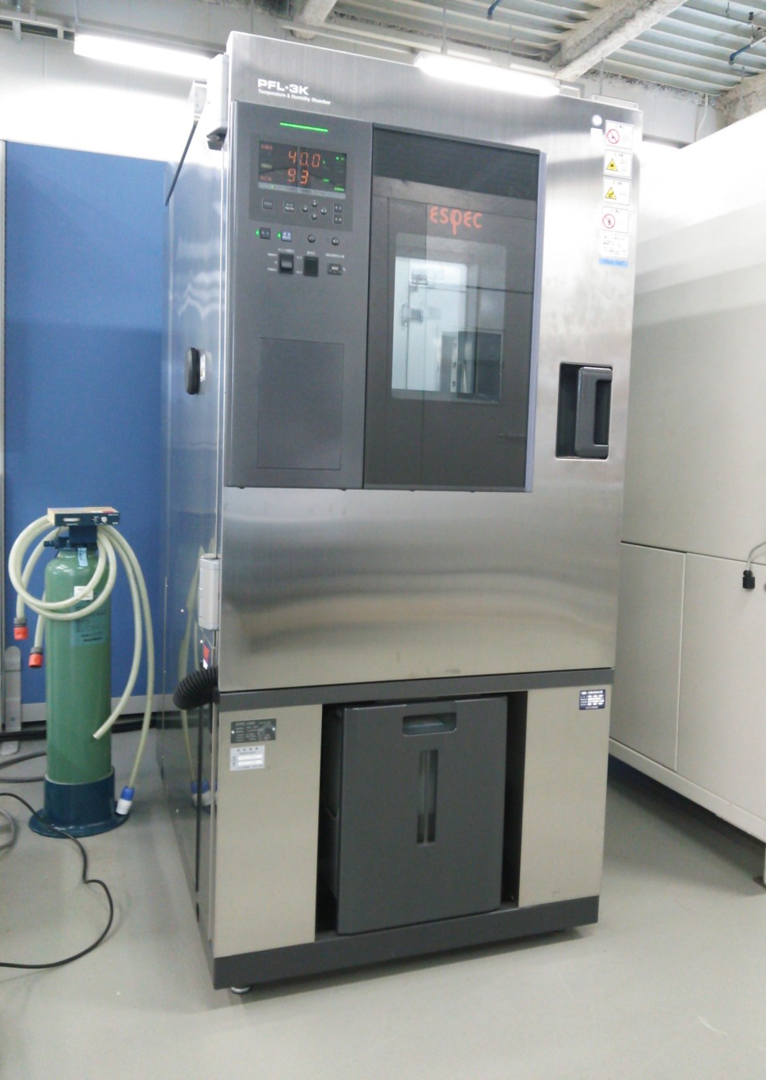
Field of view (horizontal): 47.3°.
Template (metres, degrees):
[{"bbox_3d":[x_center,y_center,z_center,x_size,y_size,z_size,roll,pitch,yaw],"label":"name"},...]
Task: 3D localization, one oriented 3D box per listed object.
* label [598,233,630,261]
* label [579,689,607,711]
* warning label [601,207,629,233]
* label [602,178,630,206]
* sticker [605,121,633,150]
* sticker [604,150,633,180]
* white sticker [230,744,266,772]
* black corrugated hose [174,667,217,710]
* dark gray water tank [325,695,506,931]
[{"bbox_3d":[0.480,-0.610,1.813,0.068,0.048,0.002,0,5,-20],"label":"label"},{"bbox_3d":[0.456,0.347,1.896,0.065,0.043,0.002,0,5,-20],"label":"label"},{"bbox_3d":[0.481,-0.662,1.808,0.063,0.048,0.002,0,5,-20],"label":"warning label"},{"bbox_3d":[0.483,-0.719,1.803,0.064,0.050,0.002,0,5,-20],"label":"label"},{"bbox_3d":[0.485,-0.830,1.794,0.064,0.049,0.002,0,5,-20],"label":"sticker"},{"bbox_3d":[0.485,-0.773,1.799,0.065,0.050,0.002,0,5,-20],"label":"sticker"},{"bbox_3d":[-0.254,0.412,1.647,0.065,0.044,0.002,0,5,-20],"label":"white sticker"},{"bbox_3d":[-0.353,0.278,1.646,0.080,0.077,0.075,0,5,-20],"label":"black corrugated hose"},{"bbox_3d":[0.034,0.548,1.935,0.358,0.463,0.300,0,5,-20],"label":"dark gray water tank"}]

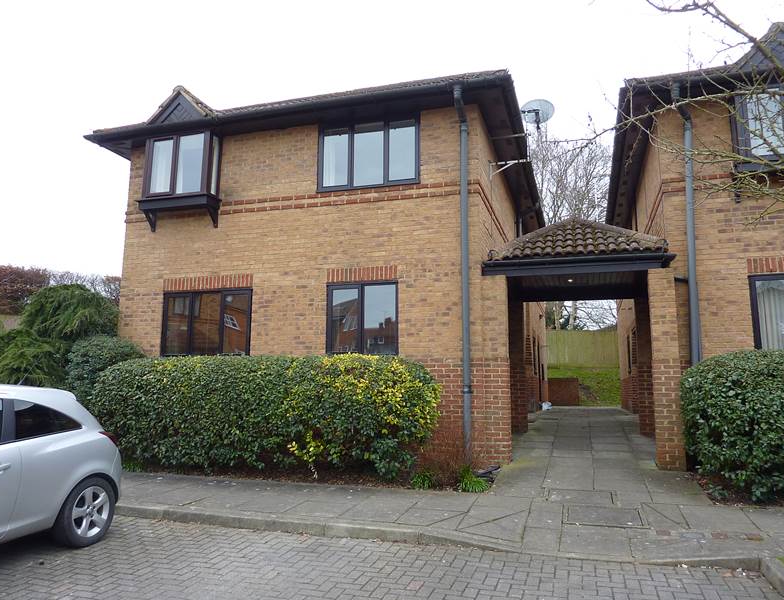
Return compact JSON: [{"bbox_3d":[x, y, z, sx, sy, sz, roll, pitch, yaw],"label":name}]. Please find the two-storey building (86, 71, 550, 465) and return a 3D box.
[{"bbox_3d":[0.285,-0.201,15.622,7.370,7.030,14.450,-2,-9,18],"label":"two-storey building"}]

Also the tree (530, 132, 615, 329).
[{"bbox_3d":[10.462,-2.888,33.129,7.000,13.800,7.000,-2,-9,18],"label":"tree"}]

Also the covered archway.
[{"bbox_3d":[2.863,0.559,8.915,2.600,3.660,3.100,-2,-9,18],"label":"covered archway"}]

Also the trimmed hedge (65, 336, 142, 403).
[{"bbox_3d":[-4.486,1.469,8.987,1.700,1.870,1.500,-2,-9,18],"label":"trimmed hedge"}]

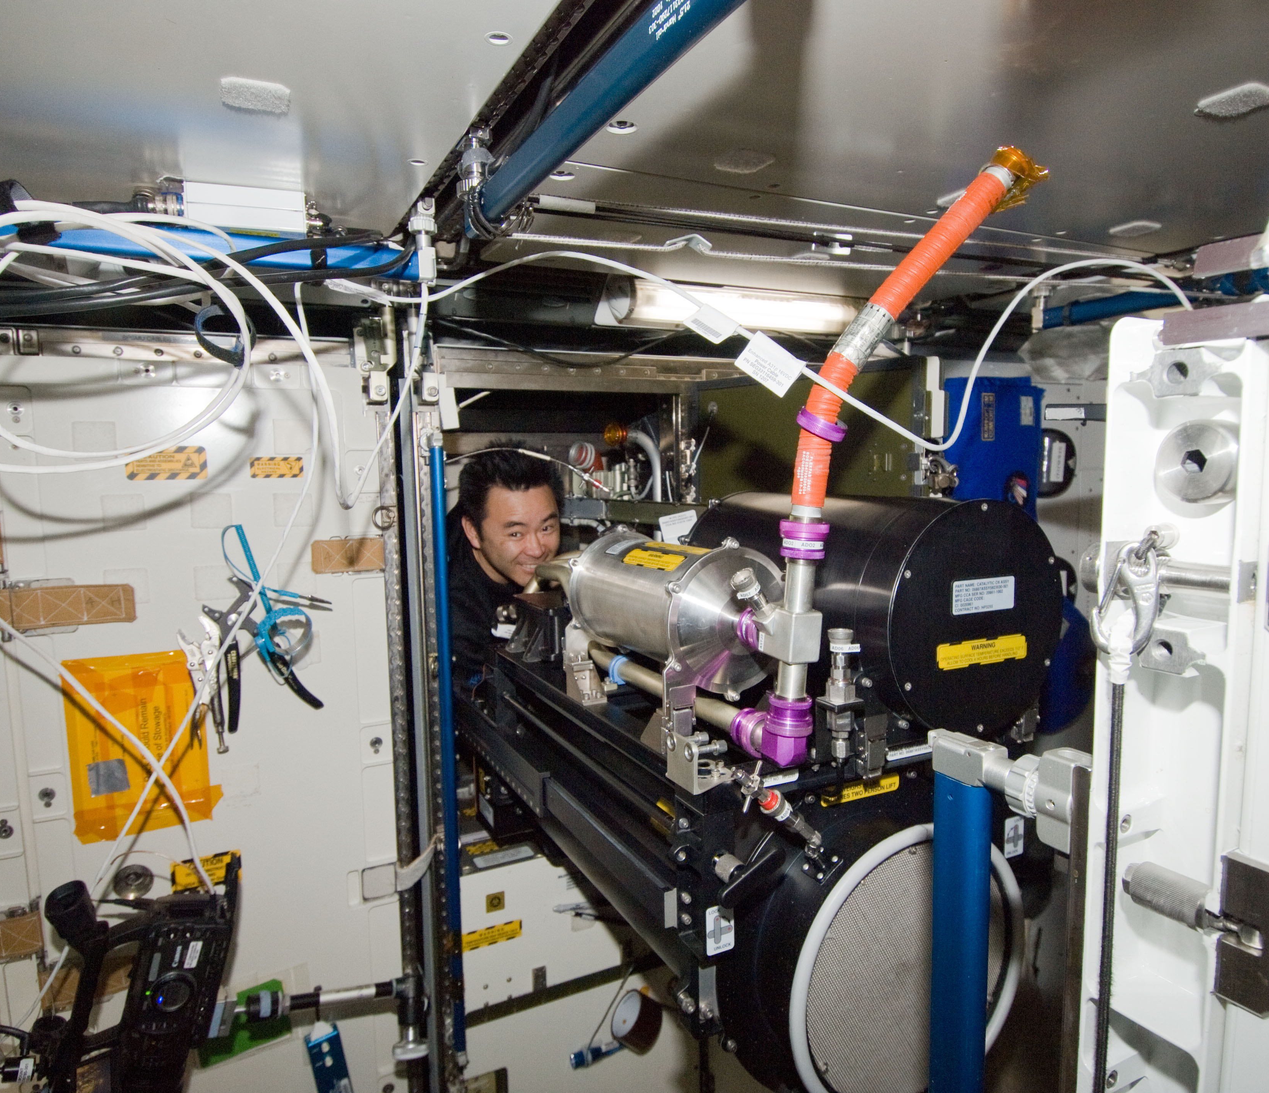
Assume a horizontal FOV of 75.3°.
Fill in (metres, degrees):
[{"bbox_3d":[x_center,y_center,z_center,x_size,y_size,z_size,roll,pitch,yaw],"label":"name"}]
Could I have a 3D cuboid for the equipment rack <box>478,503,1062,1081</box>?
[{"bbox_3d":[0.128,0.271,1.164,0.495,0.690,0.750,-4,6,-26],"label":"equipment rack"}]

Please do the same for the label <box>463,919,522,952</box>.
[{"bbox_3d":[-0.263,0.721,1.520,0.114,0.033,0.002,-4,6,-26],"label":"label"}]

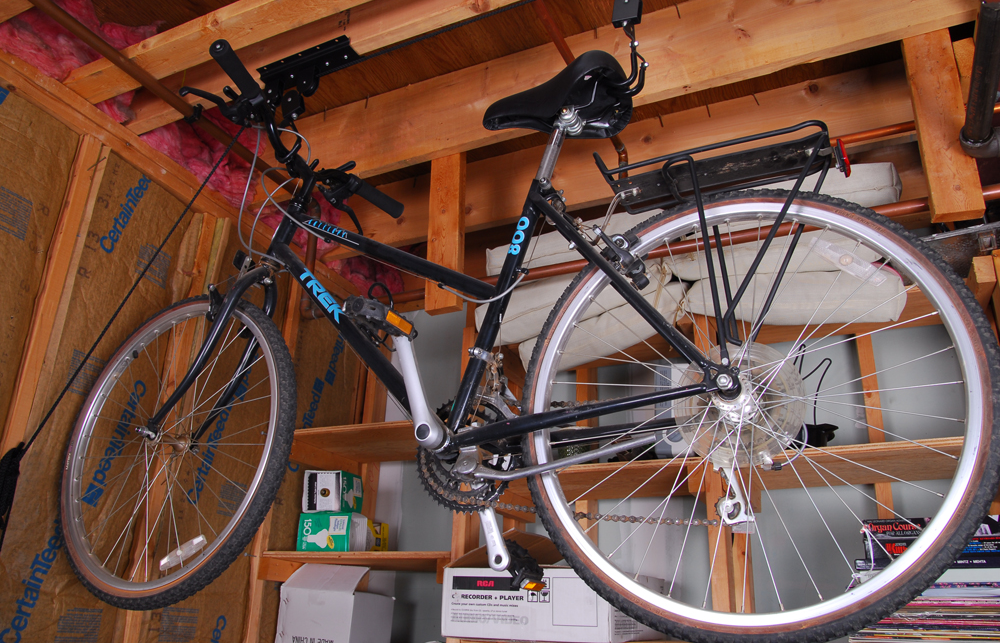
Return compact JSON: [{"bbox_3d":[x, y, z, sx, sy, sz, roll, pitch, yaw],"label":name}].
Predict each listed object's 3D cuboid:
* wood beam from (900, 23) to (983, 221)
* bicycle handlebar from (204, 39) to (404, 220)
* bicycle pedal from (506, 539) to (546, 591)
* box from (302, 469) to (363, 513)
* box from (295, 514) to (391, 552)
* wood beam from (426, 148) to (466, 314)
[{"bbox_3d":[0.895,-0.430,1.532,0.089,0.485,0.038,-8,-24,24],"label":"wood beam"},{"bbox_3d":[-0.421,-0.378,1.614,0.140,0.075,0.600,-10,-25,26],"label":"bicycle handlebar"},{"bbox_3d":[0.027,0.387,1.201,0.095,0.030,0.080,36,-2,33],"label":"bicycle pedal"},{"bbox_3d":[-0.495,0.524,2.274,0.135,0.120,0.125,-8,-24,24],"label":"box"},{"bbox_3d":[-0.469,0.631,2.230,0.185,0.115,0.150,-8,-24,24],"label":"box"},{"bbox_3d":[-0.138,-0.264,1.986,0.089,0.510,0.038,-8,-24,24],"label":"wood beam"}]

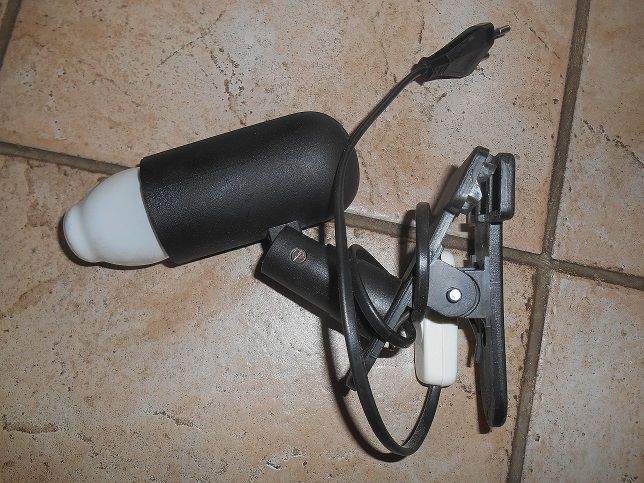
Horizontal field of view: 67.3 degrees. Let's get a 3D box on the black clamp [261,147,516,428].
[{"bbox_3d":[0.031,0.020,0.244,0.125,0.044,0.137,3,84,-3],"label":"black clamp"}]

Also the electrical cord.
[{"bbox_3d":[0.046,-0.013,0.246,0.087,0.052,0.239,9,84,-2],"label":"electrical cord"}]

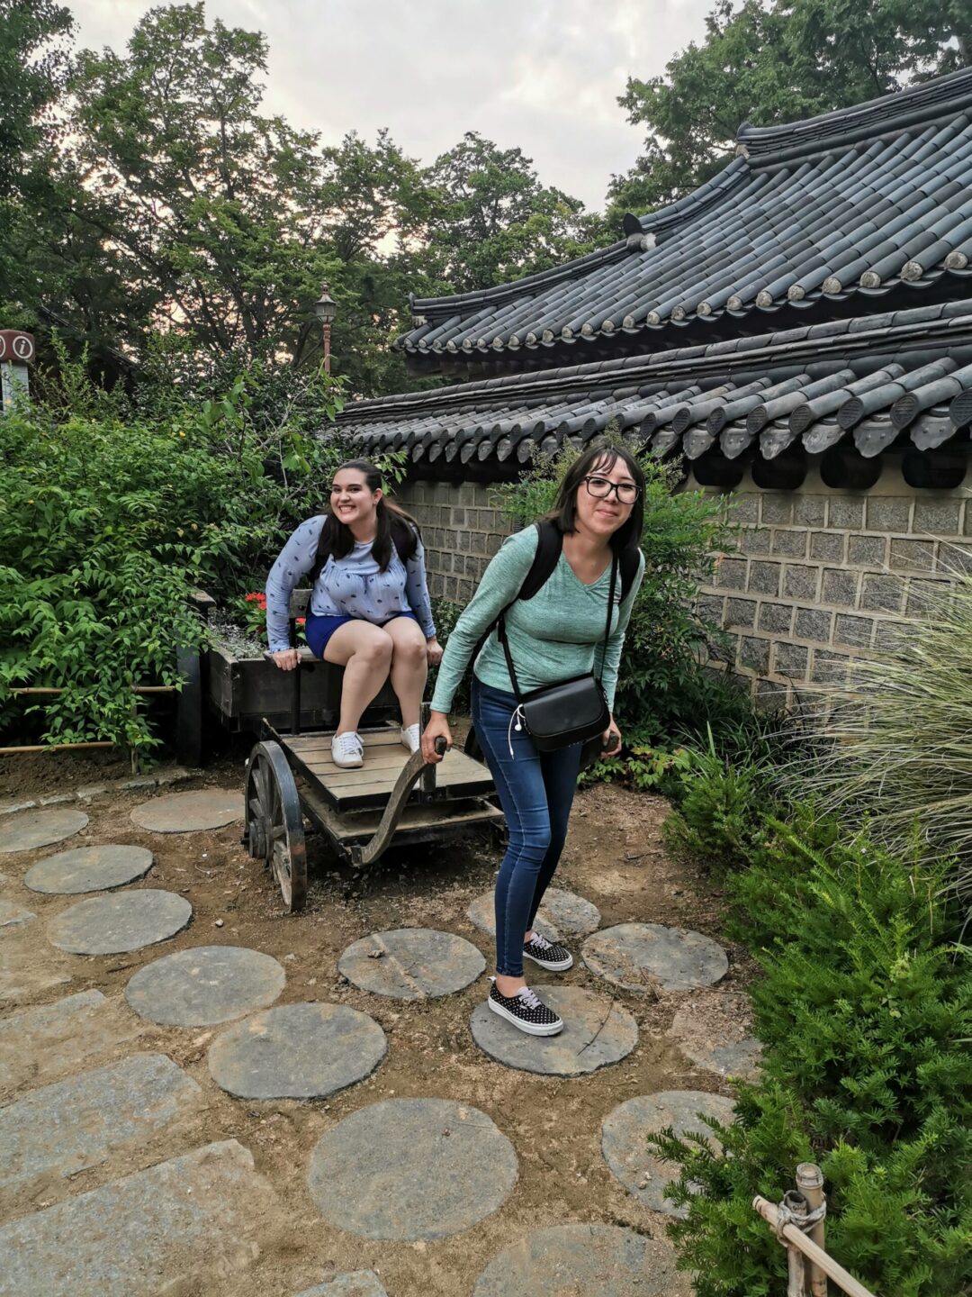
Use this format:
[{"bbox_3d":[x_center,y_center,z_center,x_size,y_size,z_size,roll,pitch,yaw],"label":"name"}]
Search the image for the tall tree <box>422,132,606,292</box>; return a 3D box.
[{"bbox_3d":[0.624,-8.051,25.989,6.000,9.750,6.000,1,10,0],"label":"tall tree"}]

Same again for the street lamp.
[{"bbox_3d":[-2.708,-4.014,17.412,0.370,4.361,0.370,0,11,0],"label":"street lamp"}]

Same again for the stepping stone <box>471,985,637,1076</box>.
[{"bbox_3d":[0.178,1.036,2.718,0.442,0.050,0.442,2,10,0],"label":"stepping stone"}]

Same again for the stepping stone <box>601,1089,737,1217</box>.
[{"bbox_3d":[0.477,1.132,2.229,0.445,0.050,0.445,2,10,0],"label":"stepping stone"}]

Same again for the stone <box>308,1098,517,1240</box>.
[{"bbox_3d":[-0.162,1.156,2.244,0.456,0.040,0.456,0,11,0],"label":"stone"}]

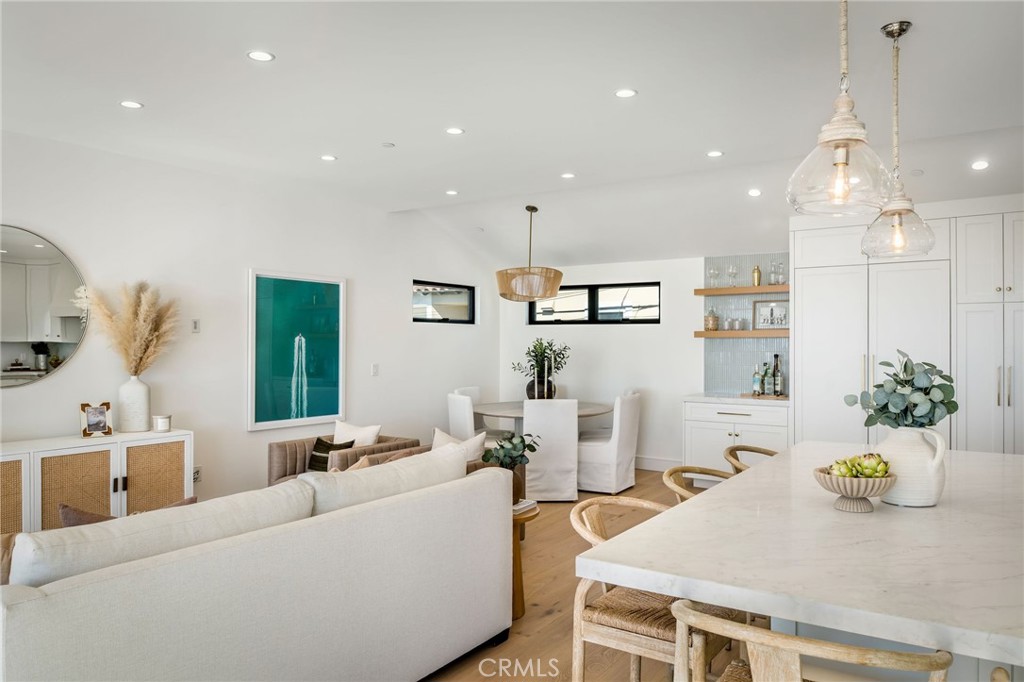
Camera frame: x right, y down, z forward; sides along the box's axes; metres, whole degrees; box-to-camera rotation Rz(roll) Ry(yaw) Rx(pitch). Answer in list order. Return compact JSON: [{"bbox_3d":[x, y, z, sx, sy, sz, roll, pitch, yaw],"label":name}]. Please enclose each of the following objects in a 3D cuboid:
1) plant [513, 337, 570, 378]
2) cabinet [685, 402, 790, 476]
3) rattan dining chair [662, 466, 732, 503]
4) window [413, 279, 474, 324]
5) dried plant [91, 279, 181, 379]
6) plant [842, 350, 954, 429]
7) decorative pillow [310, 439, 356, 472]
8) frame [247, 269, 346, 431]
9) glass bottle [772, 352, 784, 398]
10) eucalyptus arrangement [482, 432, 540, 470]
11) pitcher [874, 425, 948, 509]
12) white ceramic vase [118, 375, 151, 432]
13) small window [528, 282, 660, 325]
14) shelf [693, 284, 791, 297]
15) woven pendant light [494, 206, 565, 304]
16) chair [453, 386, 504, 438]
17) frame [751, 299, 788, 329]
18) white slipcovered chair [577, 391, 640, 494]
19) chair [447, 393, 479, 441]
[{"bbox_3d":[0.308,0.178,7.380,0.560,0.420,0.620,0,-1,34],"label":"plant"},{"bbox_3d":[2.373,1.053,7.011,1.030,0.910,0.660,0,-1,34],"label":"cabinet"},{"bbox_3d":[0.805,0.992,2.647,0.520,0.900,0.550,0,-1,34],"label":"rattan dining chair"},{"bbox_3d":[-0.824,-0.455,8.280,0.100,0.500,1.240,0,-1,34],"label":"window"},{"bbox_3d":[-2.693,-0.082,4.868,0.440,0.680,0.590,0,-1,34],"label":"dried plant"},{"bbox_3d":[1.287,0.157,2.260,0.325,0.265,0.310,0,0,34],"label":"plant"},{"bbox_3d":[-1.392,0.887,5.270,0.425,0.295,0.125,0,-25,34],"label":"decorative pillow"},{"bbox_3d":[-1.960,0.086,6.385,0.050,1.410,1.120,0,-1,34],"label":"frame"},{"bbox_3d":[2.717,0.348,6.970,0.090,0.420,0.090,0,-1,34],"label":"glass bottle"},{"bbox_3d":[-0.003,0.583,3.600,0.300,0.210,0.270,0,-1,0],"label":"eucalyptus arrangement"},{"bbox_3d":[1.323,0.411,2.253,0.205,0.250,0.225,1,-1,-30],"label":"pitcher"},{"bbox_3d":[-2.747,0.454,4.969,0.195,0.405,0.195,0,-1,34],"label":"white ceramic vase"},{"bbox_3d":[0.955,-0.437,8.347,1.810,0.485,0.100,0,0,34],"label":"small window"},{"bbox_3d":[2.456,-0.510,7.091,1.035,0.071,0.305,0,0,34],"label":"shelf"},{"bbox_3d":[0.189,-0.870,6.847,0.660,0.920,0.660,0,0,0],"label":"woven pendant light"},{"bbox_3d":[-0.236,1.012,7.657,0.620,0.940,0.500,0,0,34],"label":"chair"},{"bbox_3d":[2.695,-0.262,7.025,0.405,0.305,0.030,0,-8,34],"label":"frame"},{"bbox_3d":[0.937,1.022,7.028,0.620,0.960,0.500,0,-1,34],"label":"white slipcovered chair"},{"bbox_3d":[-0.263,1.013,6.865,0.620,0.960,0.500,1,-1,-33],"label":"chair"}]

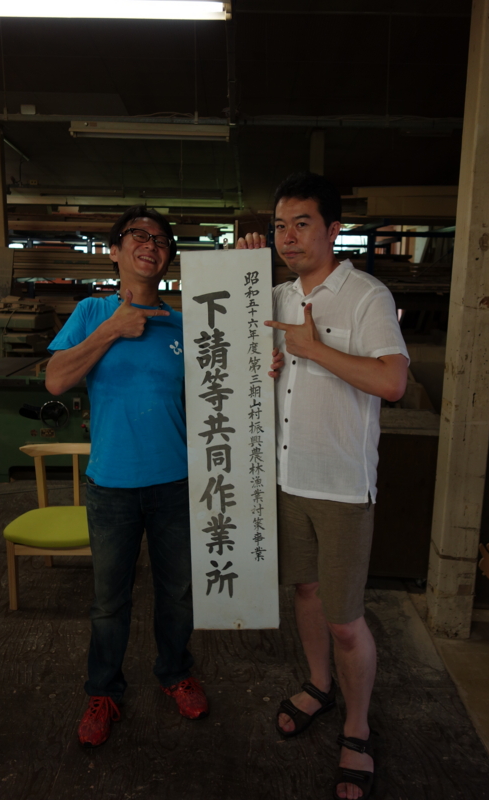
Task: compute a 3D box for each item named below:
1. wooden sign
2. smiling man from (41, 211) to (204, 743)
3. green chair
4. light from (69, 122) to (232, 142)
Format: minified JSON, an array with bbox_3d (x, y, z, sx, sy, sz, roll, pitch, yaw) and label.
[{"bbox_3d":[-0.037,0.130,1.972,0.260,1.127,0.025,-1,5,2],"label":"wooden sign"},{"bbox_3d":[-0.374,0.252,2.215,0.540,1.730,0.420,0,11,-4],"label":"smiling man"},{"bbox_3d":[-0.854,0.591,3.235,0.550,0.660,0.530,1,11,-2],"label":"green chair"},{"bbox_3d":[-0.733,-2.087,5.179,1.240,0.110,0.130,0,11,-3],"label":"light"}]

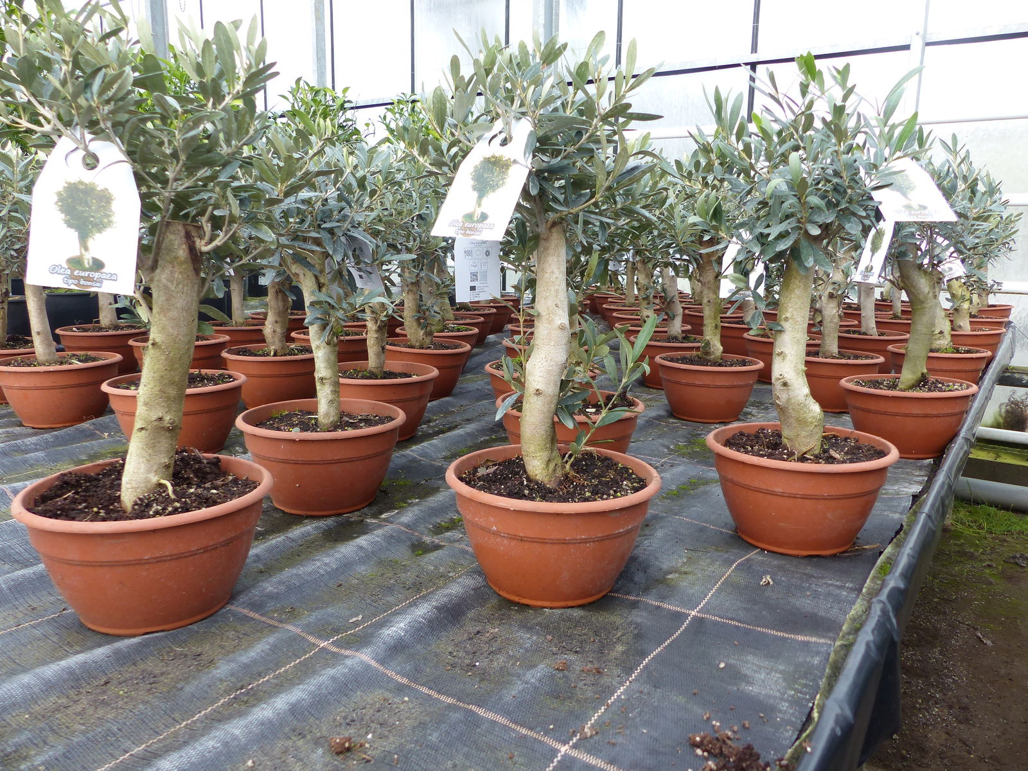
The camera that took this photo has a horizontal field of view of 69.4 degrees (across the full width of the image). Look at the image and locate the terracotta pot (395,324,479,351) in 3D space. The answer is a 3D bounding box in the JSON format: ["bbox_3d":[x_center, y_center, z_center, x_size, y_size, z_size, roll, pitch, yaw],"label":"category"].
[{"bbox_3d":[-0.236,-0.104,2.301,0.256,0.136,0.256,1,10,0],"label":"terracotta pot"}]

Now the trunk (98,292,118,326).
[{"bbox_3d":[-1.214,-0.260,2.215,0.063,0.166,0.061,-5,12,-28],"label":"trunk"}]

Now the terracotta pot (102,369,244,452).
[{"bbox_3d":[-0.667,0.055,1.477,0.255,0.134,0.255,1,11,0],"label":"terracotta pot"}]

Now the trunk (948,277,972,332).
[{"bbox_3d":[1.467,-0.266,2.443,0.068,0.184,0.062,7,12,30],"label":"trunk"}]

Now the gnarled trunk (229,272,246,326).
[{"bbox_3d":[-0.902,-0.287,2.418,0.054,0.181,0.046,-3,11,-20],"label":"gnarled trunk"}]

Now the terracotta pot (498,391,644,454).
[{"bbox_3d":[0.096,0.098,1.290,0.255,0.134,0.255,1,11,0],"label":"terracotta pot"}]

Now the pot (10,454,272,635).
[{"bbox_3d":[-0.372,0.163,0.770,0.238,0.125,0.238,1,11,0],"label":"pot"}]

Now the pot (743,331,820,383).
[{"bbox_3d":[0.869,-0.089,2.395,0.256,0.136,0.256,1,10,0],"label":"pot"}]

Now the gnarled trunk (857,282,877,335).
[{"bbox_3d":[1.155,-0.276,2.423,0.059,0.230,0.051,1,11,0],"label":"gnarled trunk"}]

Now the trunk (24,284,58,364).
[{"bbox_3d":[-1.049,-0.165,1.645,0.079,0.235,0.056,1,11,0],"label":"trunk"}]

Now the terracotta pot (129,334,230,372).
[{"bbox_3d":[-0.973,-0.068,2.177,0.272,0.148,0.272,1,10,0],"label":"terracotta pot"}]

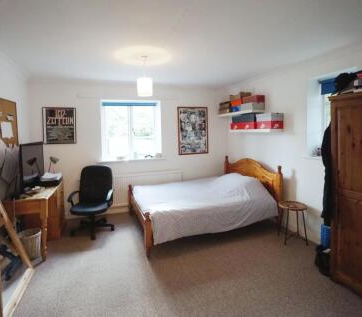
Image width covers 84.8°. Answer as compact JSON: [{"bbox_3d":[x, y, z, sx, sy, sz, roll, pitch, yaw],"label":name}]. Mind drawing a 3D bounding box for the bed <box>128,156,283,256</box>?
[{"bbox_3d":[0.294,0.559,3.263,2.040,0.930,1.470,-3,5,-20],"label":"bed"}]

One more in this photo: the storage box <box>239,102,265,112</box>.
[{"bbox_3d":[1.174,-0.819,3.266,0.245,0.130,0.285,-3,5,-20],"label":"storage box"}]

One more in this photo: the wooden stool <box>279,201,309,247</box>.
[{"bbox_3d":[1.432,0.828,2.557,0.350,0.460,0.350,-3,5,-20],"label":"wooden stool"}]

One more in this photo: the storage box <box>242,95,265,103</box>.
[{"bbox_3d":[1.179,-0.956,3.289,0.200,0.115,0.350,-3,5,-20],"label":"storage box"}]

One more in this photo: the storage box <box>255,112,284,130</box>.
[{"bbox_3d":[1.316,-0.538,2.944,0.235,0.205,0.300,-3,5,-20],"label":"storage box"}]

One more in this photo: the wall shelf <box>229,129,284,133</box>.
[{"bbox_3d":[1.191,-0.449,3.247,0.265,0.045,0.940,-3,5,-20],"label":"wall shelf"}]

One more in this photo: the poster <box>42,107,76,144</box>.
[{"bbox_3d":[-1.997,-0.534,3.276,0.475,0.590,0.025,-3,5,-20],"label":"poster"}]

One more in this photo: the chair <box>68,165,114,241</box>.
[{"bbox_3d":[-1.285,0.603,2.926,0.620,0.980,0.640,-2,5,-8],"label":"chair"}]

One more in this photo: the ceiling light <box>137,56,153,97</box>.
[{"bbox_3d":[-0.454,-1.040,2.525,0.210,0.490,0.210,-3,5,-20],"label":"ceiling light"}]

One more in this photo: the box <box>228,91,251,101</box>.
[{"bbox_3d":[1.072,-1.091,3.539,0.220,0.100,0.300,-3,5,-20],"label":"box"}]

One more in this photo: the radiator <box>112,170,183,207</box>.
[{"bbox_3d":[-0.672,0.562,3.809,1.550,0.580,0.100,-3,5,-20],"label":"radiator"}]

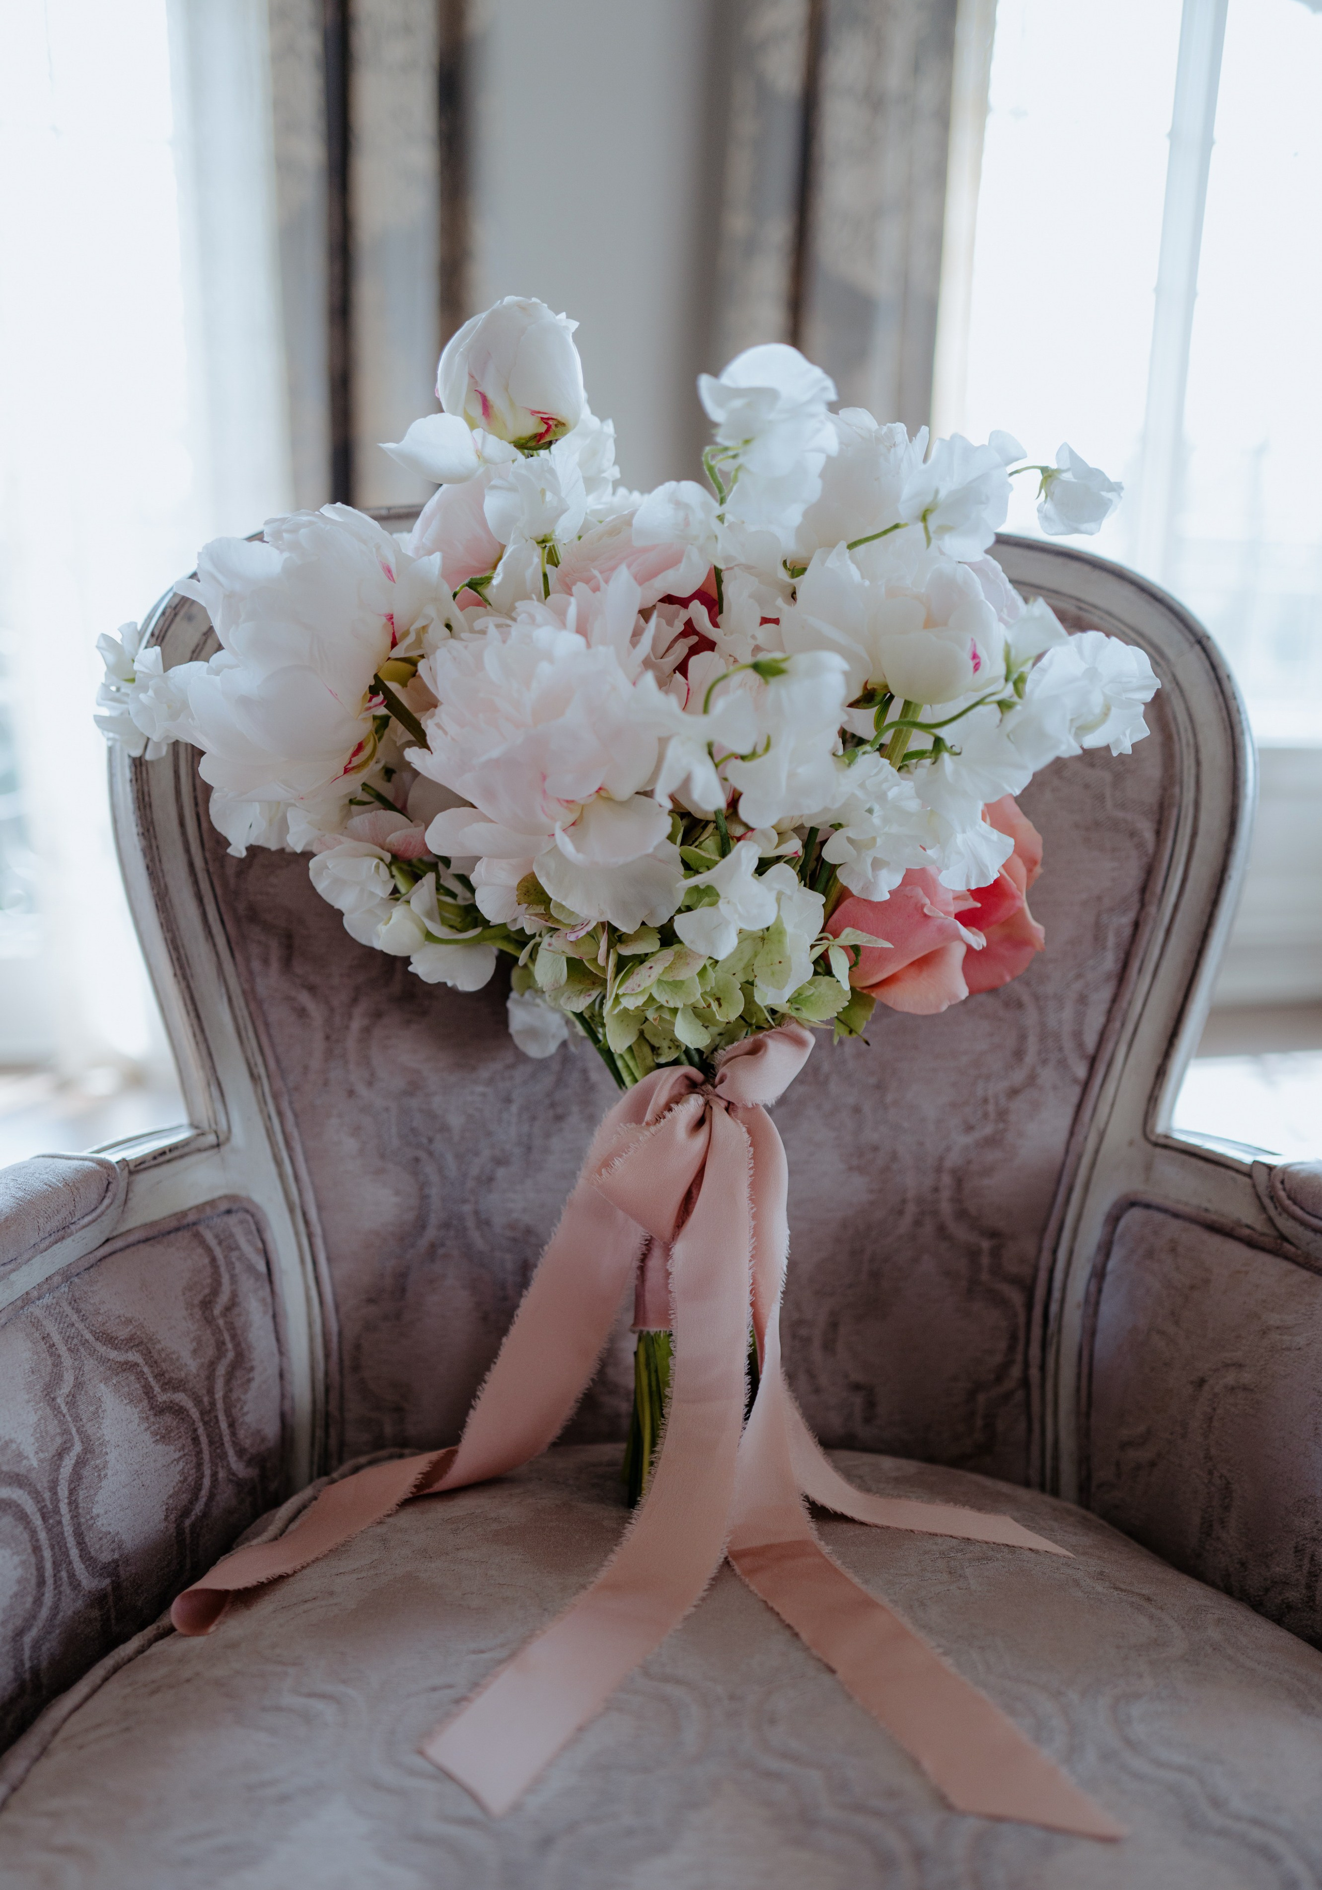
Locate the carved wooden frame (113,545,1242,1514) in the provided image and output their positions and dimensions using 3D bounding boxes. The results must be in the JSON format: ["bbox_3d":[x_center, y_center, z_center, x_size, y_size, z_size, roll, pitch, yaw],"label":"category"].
[{"bbox_3d":[0.011,0.041,0.818,0.635,0.550,0.130,1,4,-2],"label":"carved wooden frame"}]

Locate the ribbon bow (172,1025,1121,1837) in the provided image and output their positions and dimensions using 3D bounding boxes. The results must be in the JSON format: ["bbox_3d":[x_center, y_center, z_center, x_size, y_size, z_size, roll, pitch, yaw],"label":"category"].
[{"bbox_3d":[-0.004,0.198,0.697,0.440,0.285,0.220,1,14,-2],"label":"ribbon bow"}]

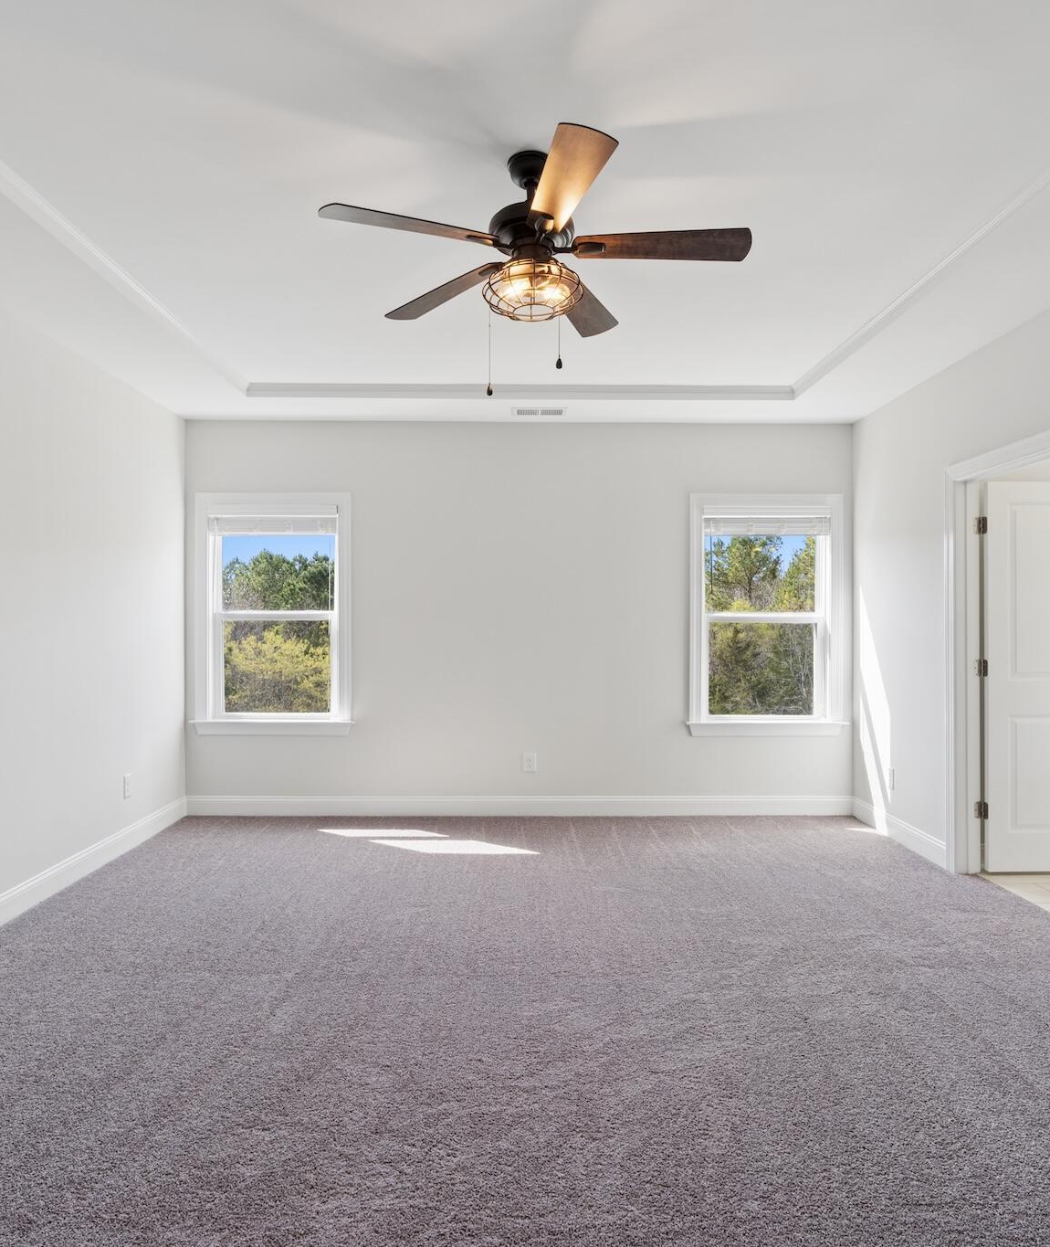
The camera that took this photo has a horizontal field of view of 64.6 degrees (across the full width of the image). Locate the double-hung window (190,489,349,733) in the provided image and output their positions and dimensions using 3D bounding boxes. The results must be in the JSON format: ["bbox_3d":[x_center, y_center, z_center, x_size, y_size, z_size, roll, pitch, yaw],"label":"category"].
[{"bbox_3d":[-1.690,-0.059,5.594,1.085,1.622,0.120,0,0,-1],"label":"double-hung window"}]

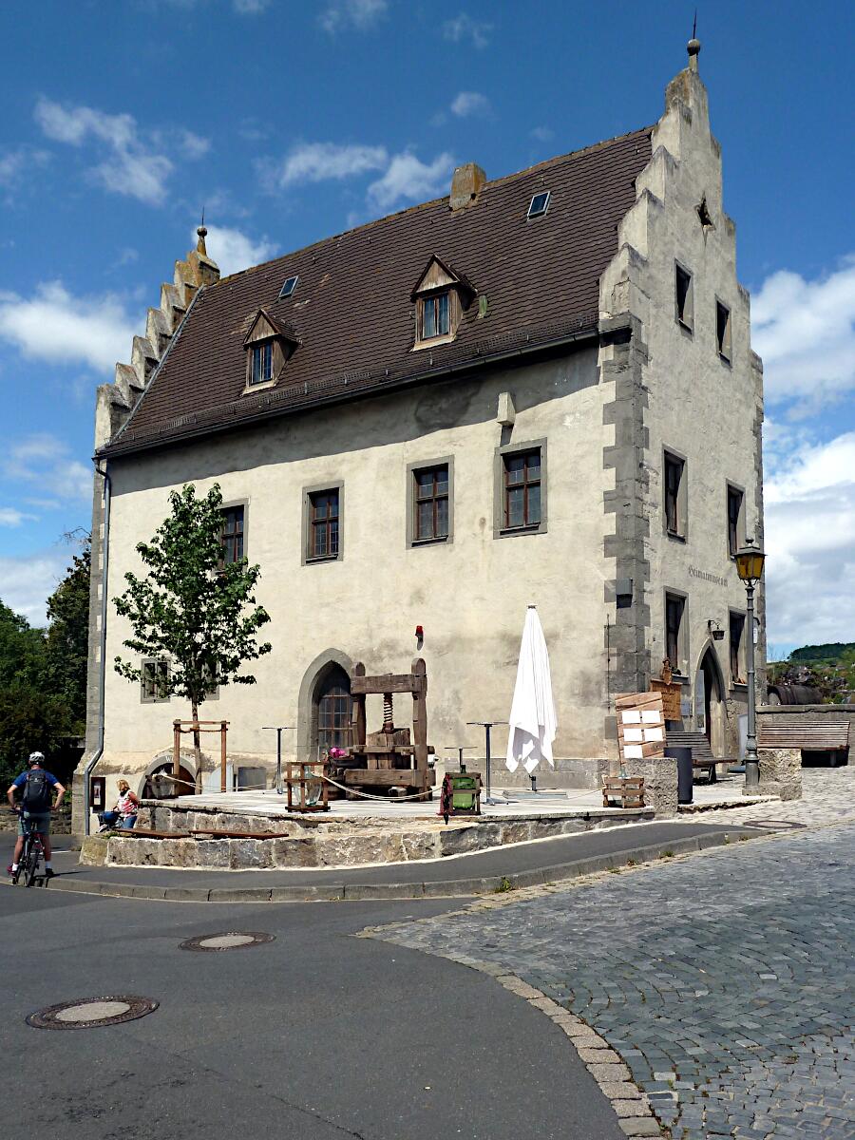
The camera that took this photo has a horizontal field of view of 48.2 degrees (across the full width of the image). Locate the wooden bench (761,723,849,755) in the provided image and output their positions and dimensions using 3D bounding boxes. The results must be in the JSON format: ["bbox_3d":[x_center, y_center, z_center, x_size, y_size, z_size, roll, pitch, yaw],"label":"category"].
[{"bbox_3d":[7.513,3.468,19.000,1.720,0.870,0.650,-5,-10,33],"label":"wooden bench"}]

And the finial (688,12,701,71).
[{"bbox_3d":[5.740,-11.338,20.500,0.280,1.420,0.280,-1,-10,0],"label":"finial"}]

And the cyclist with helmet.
[{"bbox_3d":[-5.547,3.471,13.644,0.760,1.730,0.500,4,-10,-24],"label":"cyclist with helmet"}]

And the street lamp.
[{"bbox_3d":[5.122,1.404,15.100,0.480,3.950,0.480,-1,-10,0],"label":"street lamp"}]

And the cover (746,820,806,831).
[{"bbox_3d":[4.490,3.280,12.300,0.770,0.040,0.770,1,-8,0],"label":"cover"}]

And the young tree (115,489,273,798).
[{"bbox_3d":[-4.340,1.276,17.700,2.800,5.600,2.800,2,-8,-14],"label":"young tree"}]

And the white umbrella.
[{"bbox_3d":[1.645,1.915,15.100,0.780,2.750,0.750,0,-8,0],"label":"white umbrella"}]

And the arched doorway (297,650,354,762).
[{"bbox_3d":[-1.843,2.913,19.200,1.750,2.600,0.320,-5,-10,33],"label":"arched doorway"}]

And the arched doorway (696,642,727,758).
[{"bbox_3d":[5.219,2.551,18.000,0.320,2.400,1.330,-7,-11,40],"label":"arched doorway"}]

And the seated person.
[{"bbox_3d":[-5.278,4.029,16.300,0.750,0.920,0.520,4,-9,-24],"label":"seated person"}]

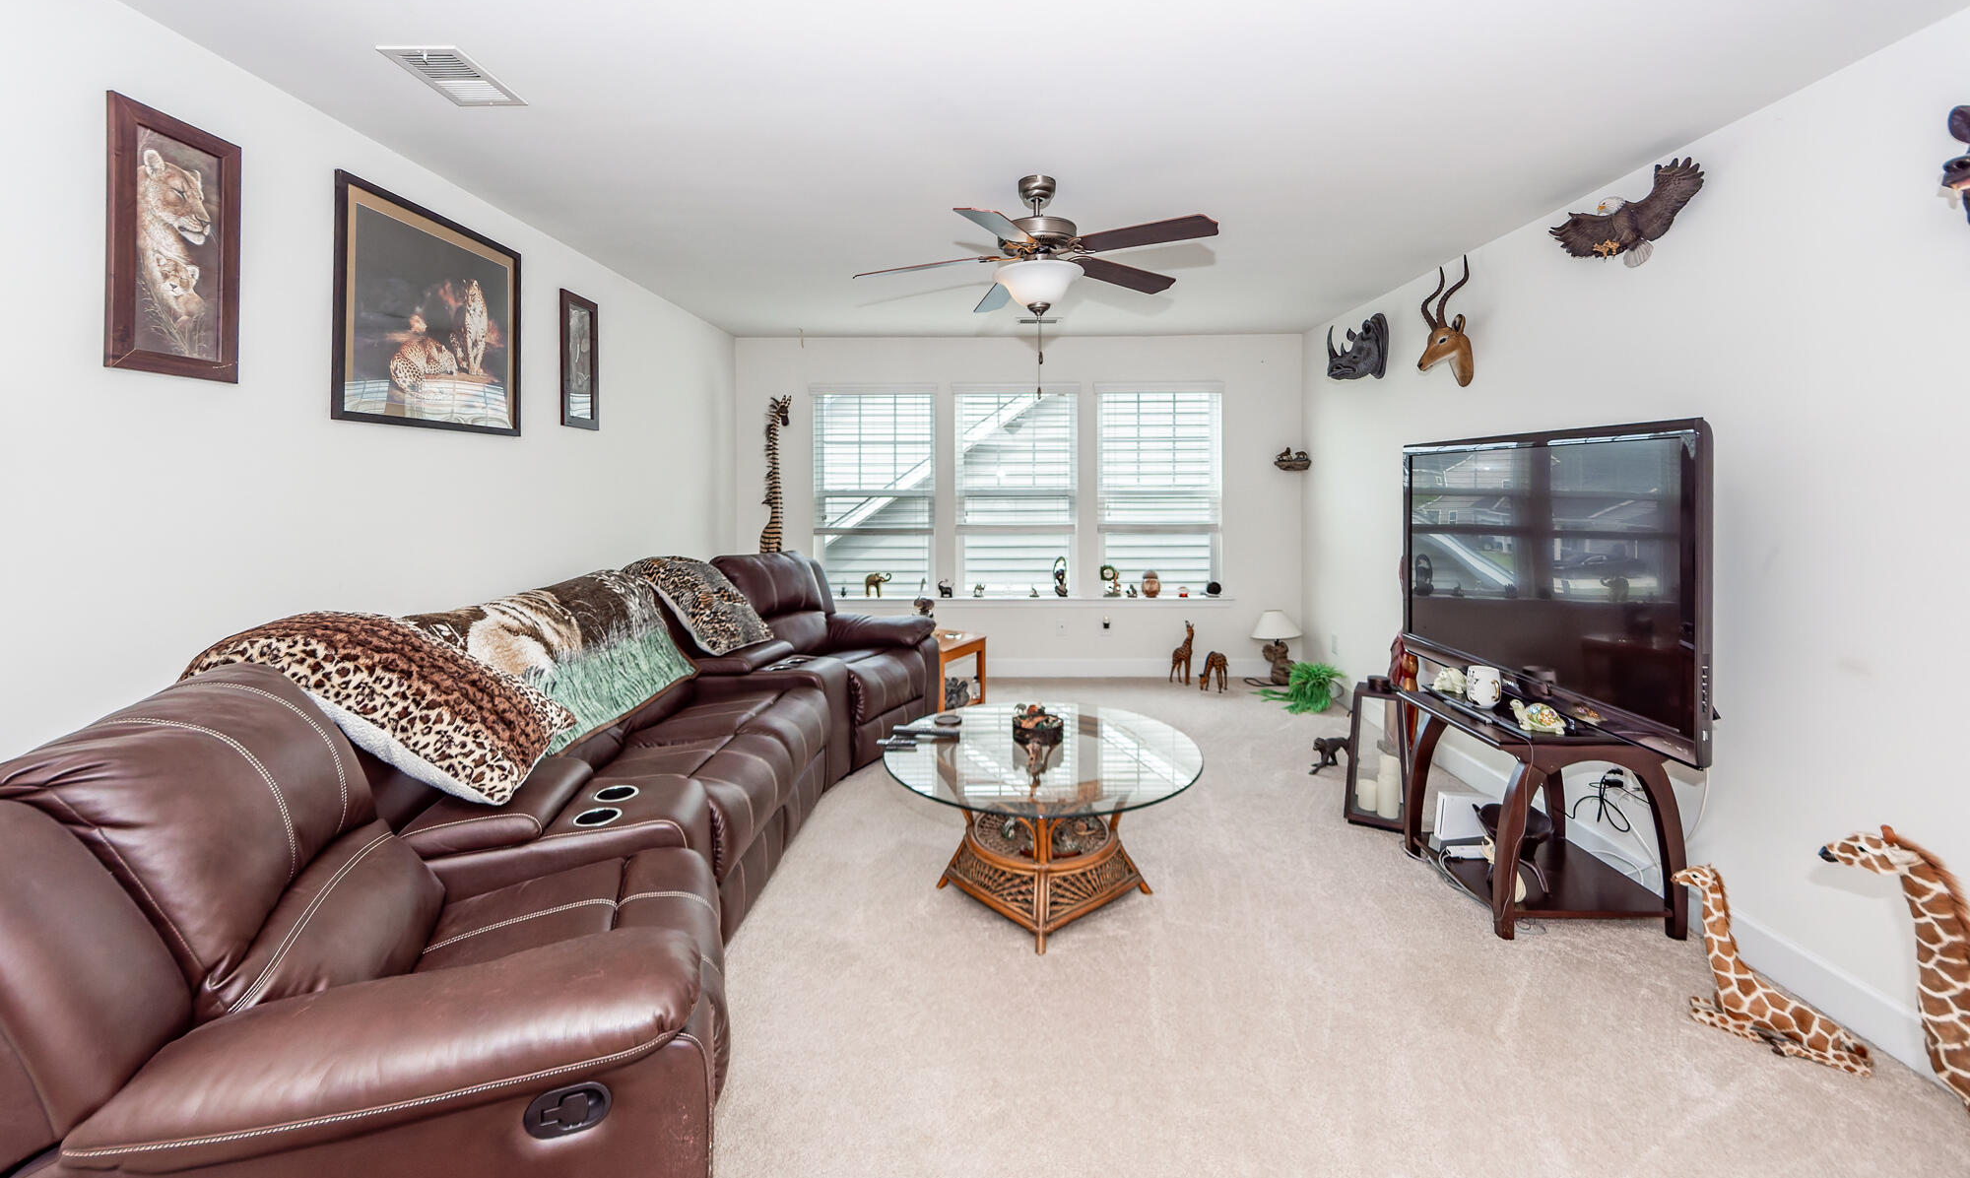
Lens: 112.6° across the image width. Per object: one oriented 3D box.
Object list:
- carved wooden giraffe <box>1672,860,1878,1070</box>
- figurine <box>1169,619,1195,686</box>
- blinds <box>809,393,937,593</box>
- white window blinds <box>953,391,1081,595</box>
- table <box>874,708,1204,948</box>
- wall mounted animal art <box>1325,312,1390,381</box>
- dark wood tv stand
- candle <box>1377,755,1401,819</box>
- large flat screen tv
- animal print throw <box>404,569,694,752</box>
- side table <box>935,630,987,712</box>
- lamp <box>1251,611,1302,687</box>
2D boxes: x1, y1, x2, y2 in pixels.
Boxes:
[{"bbox_3d":[1.962,0.925,1.660,0.320,0.375,0.150,4,6,40],"label":"carved wooden giraffe"},{"bbox_3d":[1.359,0.441,4.530,0.085,0.450,0.200,-3,6,-35],"label":"figurine"},{"bbox_3d":[-0.845,-0.720,4.930,0.920,1.520,0.090,0,5,0],"label":"blinds"},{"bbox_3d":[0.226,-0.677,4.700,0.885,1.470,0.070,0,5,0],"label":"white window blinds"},{"bbox_3d":[0.210,0.835,2.380,1.090,0.510,1.070,0,5,0],"label":"table"},{"bbox_3d":[2.250,-1.475,4.020,0.310,0.410,0.280,0,5,0],"label":"wall mounted animal art"},{"bbox_3d":[1.970,0.780,2.420,0.620,0.620,0.680,0,5,0],"label":"dark wood tv stand"},{"bbox_3d":[1.765,0.860,2.870,0.100,0.280,0.100,0,5,0],"label":"candle"},{"bbox_3d":[2.040,-0.070,2.520,0.100,0.960,1.380,0,5,0],"label":"large flat screen tv"},{"bbox_3d":[-1.450,0.217,2.320,0.480,0.500,1.150,0,5,0],"label":"animal print throw"},{"bbox_3d":[-0.320,0.525,3.980,0.500,0.450,0.430,3,6,35],"label":"side table"},{"bbox_3d":[1.998,0.411,4.500,0.350,0.510,0.350,-2,5,-17],"label":"lamp"}]

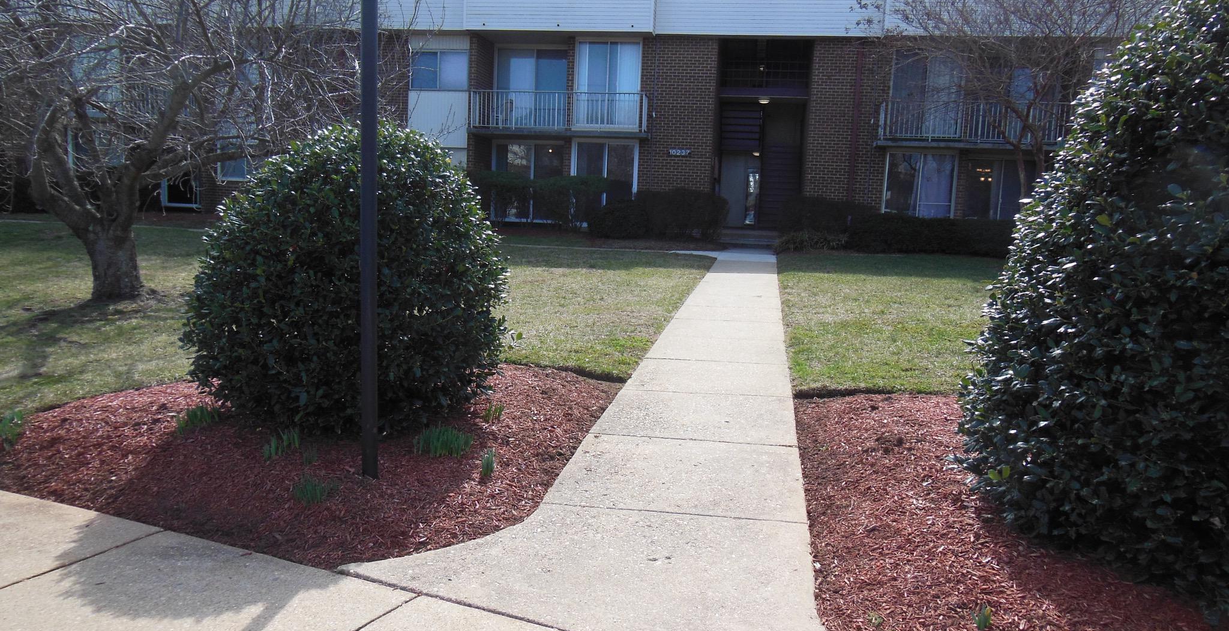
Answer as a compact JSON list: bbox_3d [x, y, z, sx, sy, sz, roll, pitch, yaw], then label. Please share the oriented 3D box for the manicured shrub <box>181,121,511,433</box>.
[{"bbox_3d":[-1.671,-0.316,5.688,1.950,1.770,1.950,3,7,8],"label":"manicured shrub"}]

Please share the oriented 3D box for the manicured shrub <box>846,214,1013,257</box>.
[{"bbox_3d":[7.651,-1.908,21.402,4.300,0.900,1.150,3,7,8],"label":"manicured shrub"}]

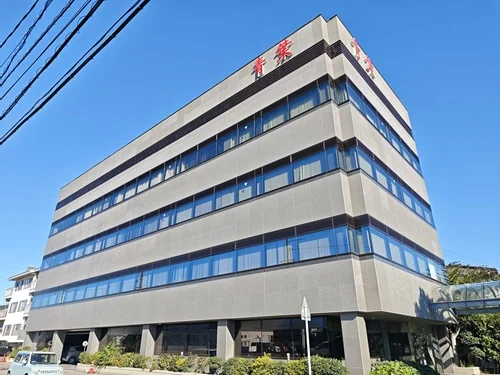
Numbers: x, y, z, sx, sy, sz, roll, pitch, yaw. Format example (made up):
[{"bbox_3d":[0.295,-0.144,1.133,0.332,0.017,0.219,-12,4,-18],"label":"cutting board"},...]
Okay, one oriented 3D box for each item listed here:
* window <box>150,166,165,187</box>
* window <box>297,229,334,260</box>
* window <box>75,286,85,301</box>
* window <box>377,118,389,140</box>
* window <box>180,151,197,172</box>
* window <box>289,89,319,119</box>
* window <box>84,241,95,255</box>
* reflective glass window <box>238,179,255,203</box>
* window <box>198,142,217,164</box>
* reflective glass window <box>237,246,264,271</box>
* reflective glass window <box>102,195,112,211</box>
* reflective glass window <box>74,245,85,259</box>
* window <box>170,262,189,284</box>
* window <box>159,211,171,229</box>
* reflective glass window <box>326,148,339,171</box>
[{"bbox_3d":[-6.806,-0.659,24.319,1.716,1.116,0.100,-20,-32,37],"label":"window"},{"bbox_3d":[2.696,2.388,13.631,1.727,1.105,0.100,-20,-32,37],"label":"window"},{"bbox_3d":[-14.687,9.271,28.760,1.715,1.105,0.120,-21,-32,37],"label":"window"},{"bbox_3d":[7.511,-3.240,18.755,0.100,1.116,1.246,-20,-32,37],"label":"window"},{"bbox_3d":[-4.007,-1.621,21.949,1.760,1.009,0.100,-21,-32,37],"label":"window"},{"bbox_3d":[2.756,-4.210,16.928,1.790,1.140,0.120,-20,-32,37],"label":"window"},{"bbox_3d":[-13.880,5.286,28.860,1.790,1.140,0.120,-20,-32,37],"label":"window"},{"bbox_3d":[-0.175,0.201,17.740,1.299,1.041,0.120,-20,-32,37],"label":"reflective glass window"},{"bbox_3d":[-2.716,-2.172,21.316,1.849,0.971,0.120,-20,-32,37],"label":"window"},{"bbox_3d":[-0.007,3.396,15.806,1.739,1.105,0.100,-20,-32,37],"label":"reflective glass window"},{"bbox_3d":[-13.413,1.545,31.198,1.524,1.257,0.120,-21,-32,37],"label":"reflective glass window"},{"bbox_3d":[-16.291,6.172,31.803,1.816,1.181,0.120,-21,-32,37],"label":"reflective glass window"},{"bbox_3d":[-4.162,5.064,19.458,1.790,1.140,0.120,-20,-32,37],"label":"window"},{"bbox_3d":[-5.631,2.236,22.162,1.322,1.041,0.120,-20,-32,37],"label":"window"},{"bbox_3d":[3.927,-1.326,15.638,0.699,1.118,0.120,-21,-32,37],"label":"reflective glass window"}]

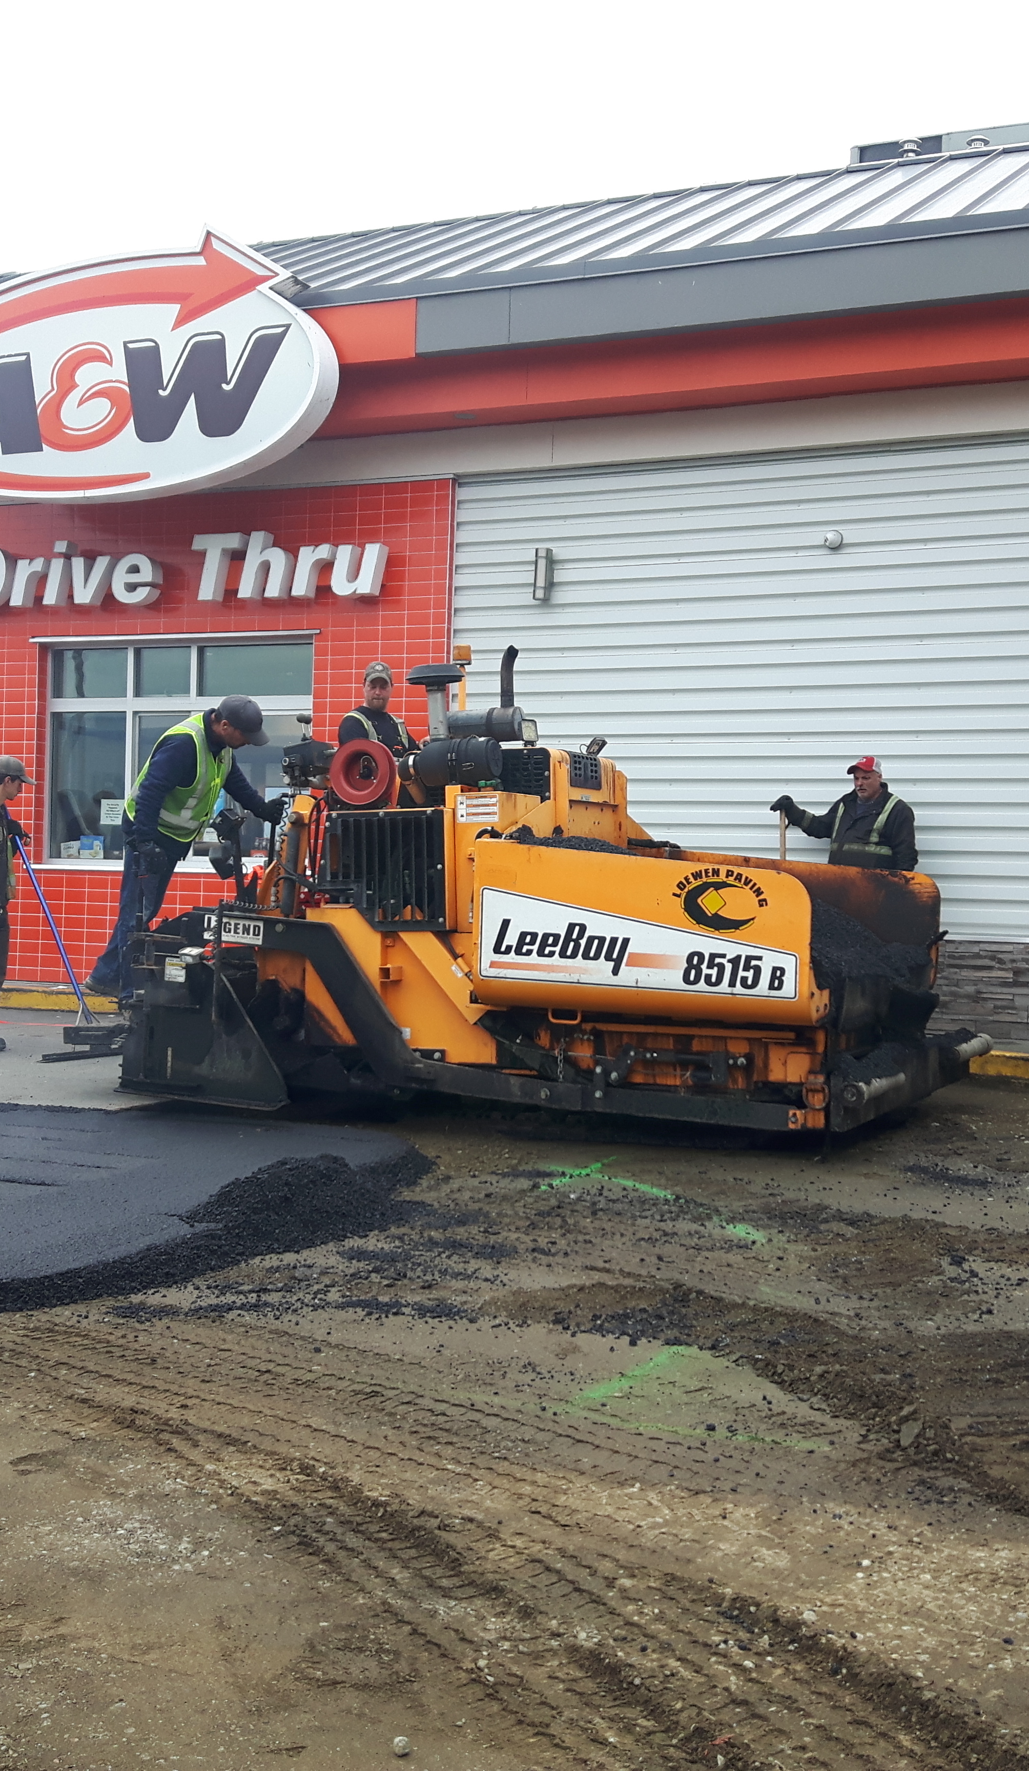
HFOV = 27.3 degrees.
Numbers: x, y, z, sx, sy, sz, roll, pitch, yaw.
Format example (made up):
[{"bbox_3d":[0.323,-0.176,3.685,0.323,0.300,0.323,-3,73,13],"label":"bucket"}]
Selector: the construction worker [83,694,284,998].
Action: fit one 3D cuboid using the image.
[{"bbox_3d":[-1.773,-0.210,11.200,0.950,1.600,0.600,1,0,26],"label":"construction worker"}]

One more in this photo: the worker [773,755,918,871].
[{"bbox_3d":[2.045,0.073,13.200,0.850,1.770,0.500,1,0,14],"label":"worker"}]

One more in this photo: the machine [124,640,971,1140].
[{"bbox_3d":[0.318,-0.082,11.159,3.950,2.330,2.600,1,0,23],"label":"machine"}]

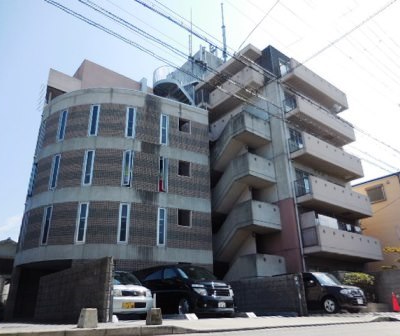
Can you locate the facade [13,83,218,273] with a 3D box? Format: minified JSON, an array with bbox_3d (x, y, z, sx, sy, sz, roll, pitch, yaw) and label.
[{"bbox_3d":[-4.922,0.846,19.792,9.800,10.000,5.800,12,-27,-27],"label":"facade"}]

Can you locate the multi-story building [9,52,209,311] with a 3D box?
[{"bbox_3d":[-5.941,1.182,21.527,10.000,15.800,9.600,12,-27,-27],"label":"multi-story building"}]

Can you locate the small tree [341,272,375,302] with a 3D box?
[{"bbox_3d":[7.299,5.638,15.006,1.350,1.450,1.250,16,-29,-35],"label":"small tree"}]

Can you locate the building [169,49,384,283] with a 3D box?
[{"bbox_3d":[4.260,0.736,23.673,9.600,18.000,10.600,16,-29,-35],"label":"building"}]

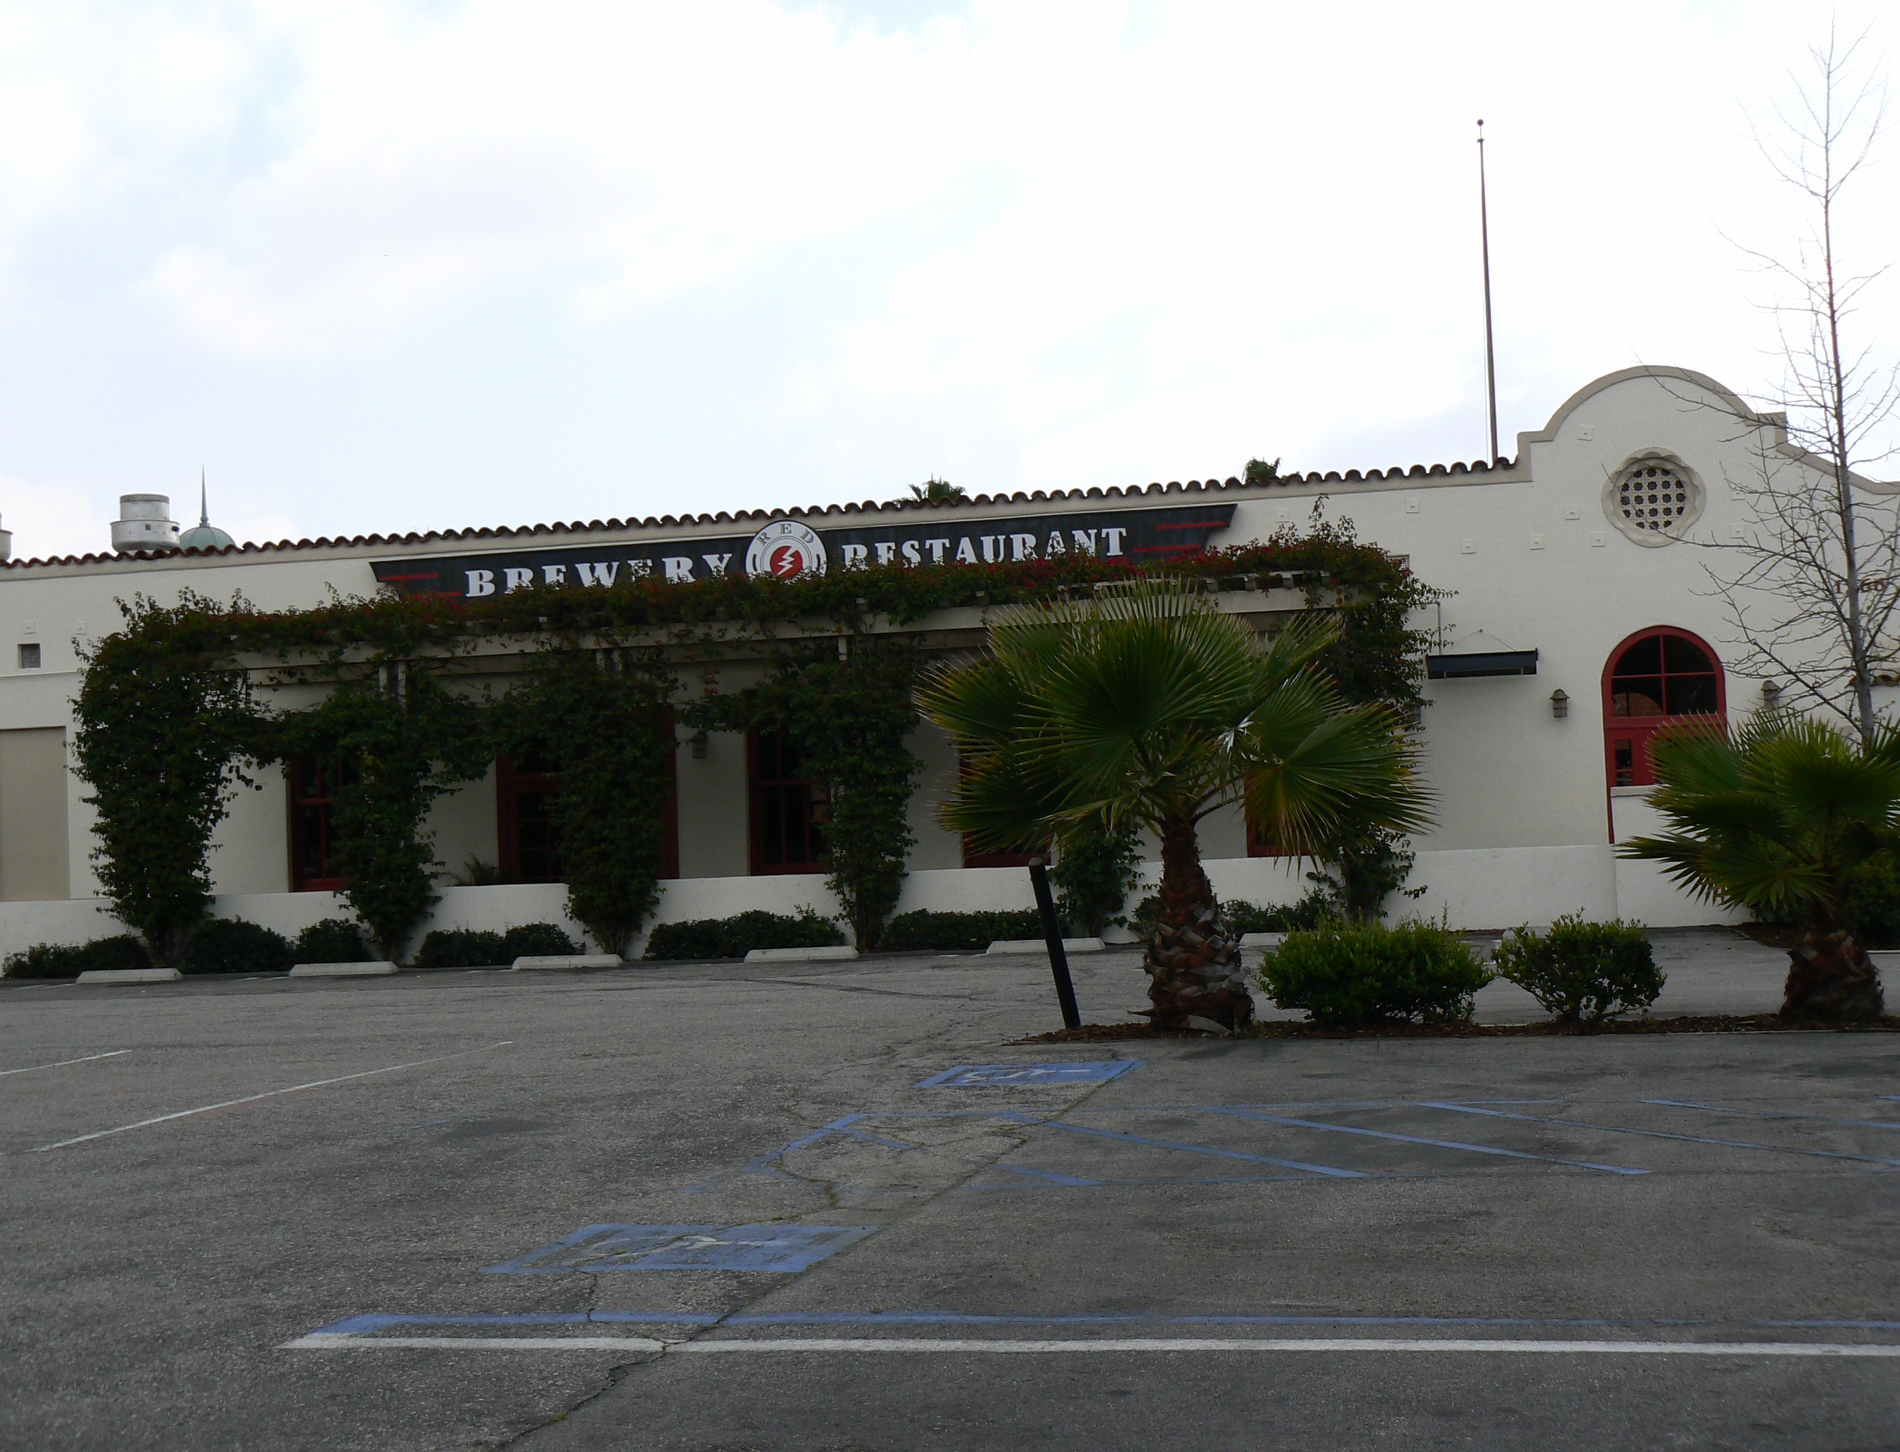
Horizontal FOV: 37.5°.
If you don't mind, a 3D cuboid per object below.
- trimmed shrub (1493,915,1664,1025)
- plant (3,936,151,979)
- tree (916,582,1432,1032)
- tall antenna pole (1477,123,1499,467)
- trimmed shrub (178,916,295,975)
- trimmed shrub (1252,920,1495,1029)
[{"bbox_3d":[3.416,1.328,15.200,0.900,0.600,0.850,-3,-3,13],"label":"trimmed shrub"},{"bbox_3d":[-10.807,2.873,34.600,1.700,0.520,0.750,-3,-3,13],"label":"plant"},{"bbox_3d":[1.295,0.449,15.800,2.850,2.500,2.750,-3,-3,13],"label":"tree"},{"bbox_3d":[7.901,-6.021,41.000,0.110,5.800,0.110,-3,-3,13],"label":"tall antenna pole"},{"bbox_3d":[-8.715,2.684,34.100,1.250,0.700,0.850,-3,-3,13],"label":"trimmed shrub"},{"bbox_3d":[2.360,1.362,15.500,1.250,0.580,0.950,-3,-3,13],"label":"trimmed shrub"}]

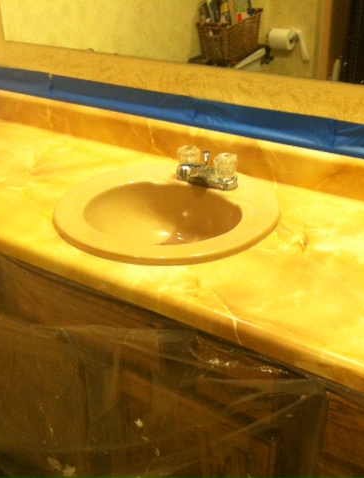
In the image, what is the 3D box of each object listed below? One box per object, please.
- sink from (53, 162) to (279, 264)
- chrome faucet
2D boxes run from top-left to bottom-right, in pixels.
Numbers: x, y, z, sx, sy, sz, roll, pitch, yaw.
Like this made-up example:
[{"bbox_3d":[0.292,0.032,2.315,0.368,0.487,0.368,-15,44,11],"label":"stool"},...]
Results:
[{"bbox_3d":[-0.032,-0.006,1.444,0.483,0.160,0.483,17,33,31],"label":"sink"},{"bbox_3d":[0.035,-0.156,1.478,0.154,0.082,0.132,17,33,31],"label":"chrome faucet"}]

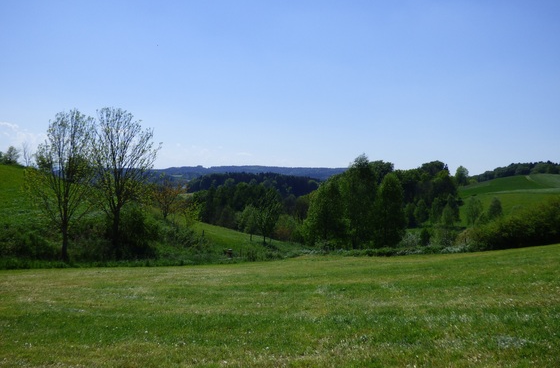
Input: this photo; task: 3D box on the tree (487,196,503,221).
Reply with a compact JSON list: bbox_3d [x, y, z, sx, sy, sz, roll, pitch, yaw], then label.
[{"bbox_3d":[43.460,5.015,118.000,3.180,4.910,3.180,0,1,0],"label":"tree"}]

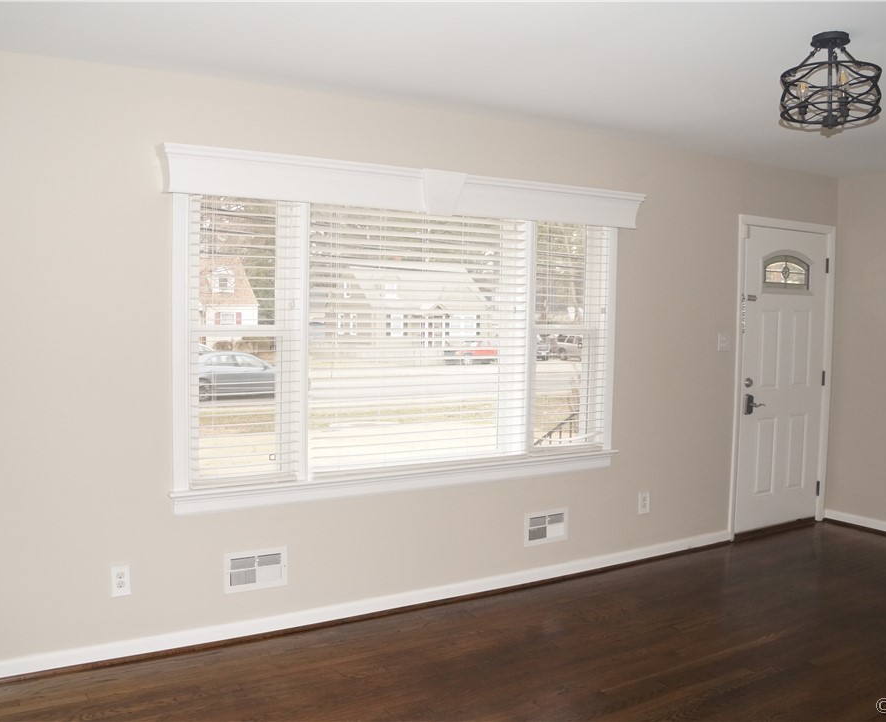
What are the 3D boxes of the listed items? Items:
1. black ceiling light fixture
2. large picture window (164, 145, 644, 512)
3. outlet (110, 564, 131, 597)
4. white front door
[{"bbox_3d":[1.368,-0.985,2.977,0.321,0.318,0.321,-1,4,-31],"label":"black ceiling light fixture"},{"bbox_3d":[-0.036,-0.126,4.087,2.596,1.527,0.158,-1,4,-31],"label":"large picture window"},{"bbox_3d":[-1.336,0.916,3.509,0.074,0.121,0.012,-1,4,-31],"label":"outlet"},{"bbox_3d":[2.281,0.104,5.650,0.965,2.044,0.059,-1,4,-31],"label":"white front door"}]

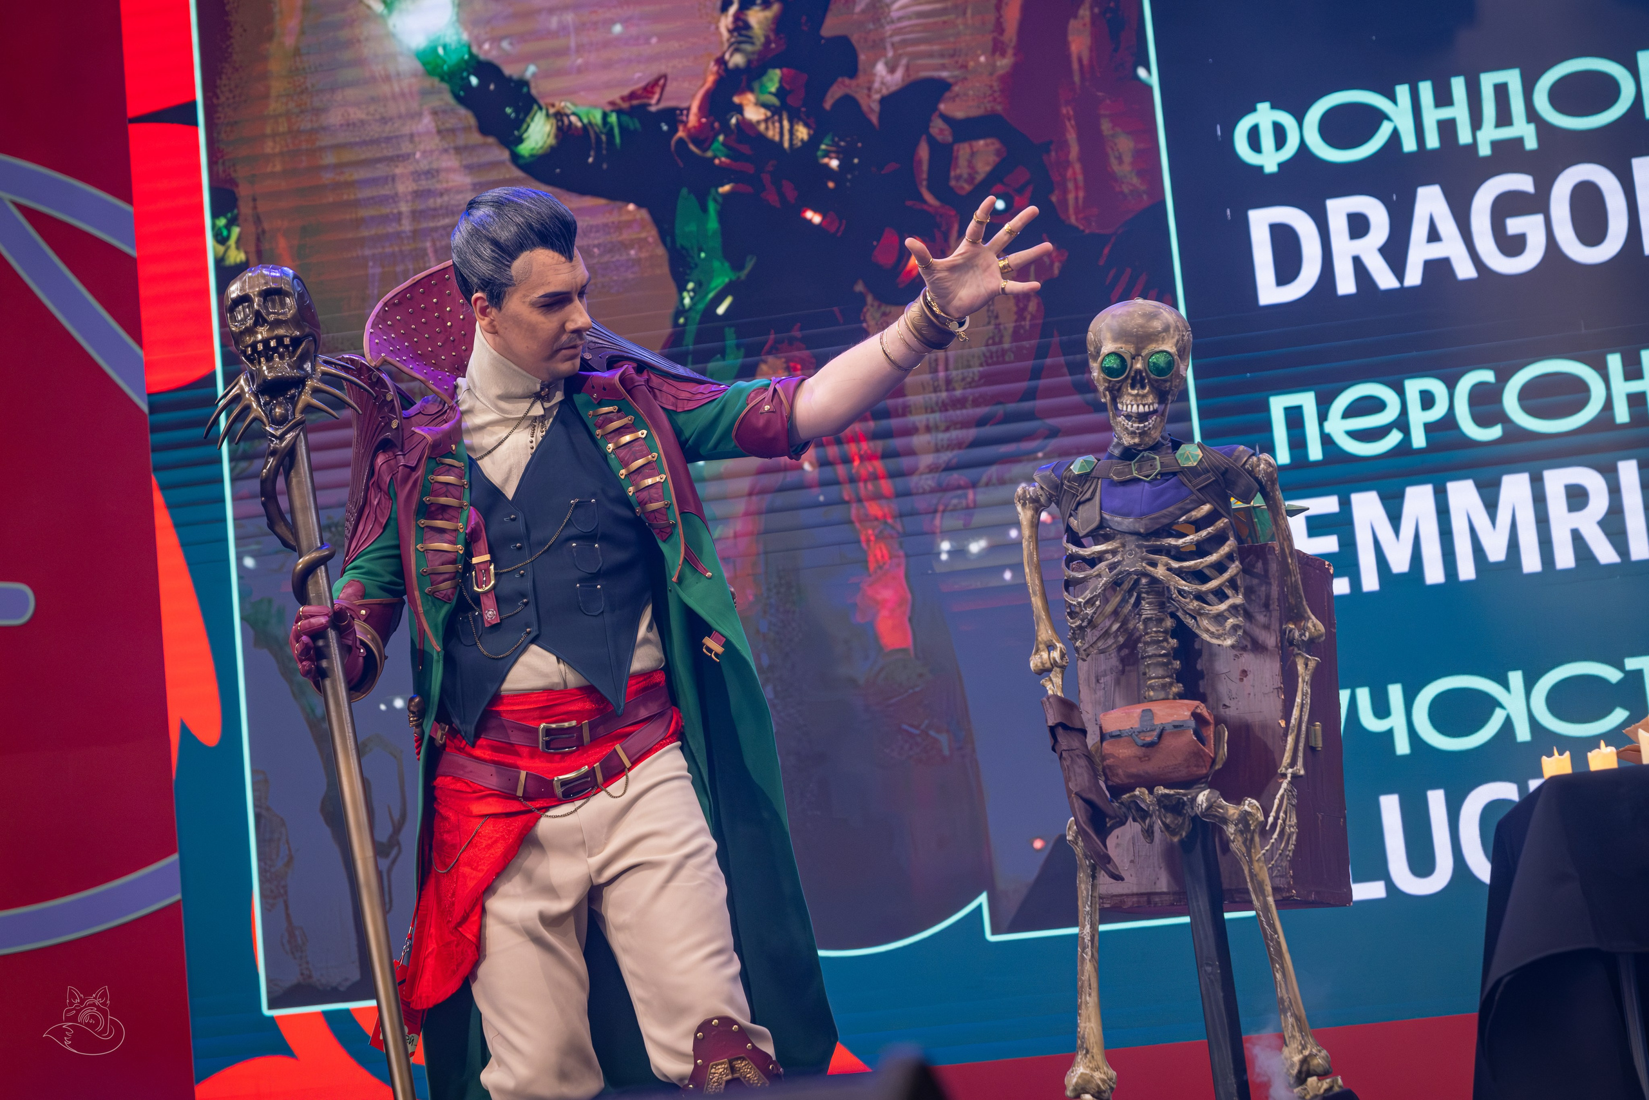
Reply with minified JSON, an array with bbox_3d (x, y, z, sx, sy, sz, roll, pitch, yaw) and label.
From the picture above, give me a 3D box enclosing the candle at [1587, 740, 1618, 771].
[{"bbox_3d":[1.109,0.294,4.300,0.039,0.048,0.039,-6,-8,0],"label":"candle"}]

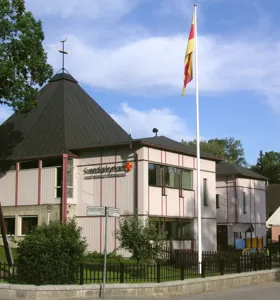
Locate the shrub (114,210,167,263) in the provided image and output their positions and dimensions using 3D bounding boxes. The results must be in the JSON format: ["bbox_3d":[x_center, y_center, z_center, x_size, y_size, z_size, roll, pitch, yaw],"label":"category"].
[{"bbox_3d":[0.040,3.505,22.935,2.024,2.197,2.000,0,-8,0],"label":"shrub"}]

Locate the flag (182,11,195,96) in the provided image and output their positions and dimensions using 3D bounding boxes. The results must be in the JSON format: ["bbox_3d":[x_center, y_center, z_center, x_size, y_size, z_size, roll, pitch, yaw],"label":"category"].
[{"bbox_3d":[1.690,-3.344,20.031,0.399,3.050,0.250,0,-8,0],"label":"flag"}]

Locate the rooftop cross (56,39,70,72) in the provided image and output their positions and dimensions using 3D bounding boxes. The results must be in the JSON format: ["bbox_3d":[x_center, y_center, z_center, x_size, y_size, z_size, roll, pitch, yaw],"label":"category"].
[{"bbox_3d":[-5.405,-6.665,40.826,0.350,2.595,1.100,-6,-10,37],"label":"rooftop cross"}]

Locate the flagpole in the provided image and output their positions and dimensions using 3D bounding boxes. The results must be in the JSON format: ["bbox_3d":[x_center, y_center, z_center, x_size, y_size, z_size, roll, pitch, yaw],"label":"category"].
[{"bbox_3d":[1.975,-0.515,19.674,0.130,9.382,0.130,0,-8,0],"label":"flagpole"}]

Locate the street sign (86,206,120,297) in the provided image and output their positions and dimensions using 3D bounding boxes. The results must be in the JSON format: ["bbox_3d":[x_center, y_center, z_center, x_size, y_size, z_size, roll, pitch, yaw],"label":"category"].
[{"bbox_3d":[-1.005,2.802,15.913,0.800,2.455,0.450,-4,-9,25],"label":"street sign"}]

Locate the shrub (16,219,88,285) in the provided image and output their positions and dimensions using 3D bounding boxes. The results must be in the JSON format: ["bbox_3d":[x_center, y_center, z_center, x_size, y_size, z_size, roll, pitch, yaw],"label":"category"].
[{"bbox_3d":[-2.581,2.984,16.947,1.943,1.878,1.850,0,-8,0],"label":"shrub"}]

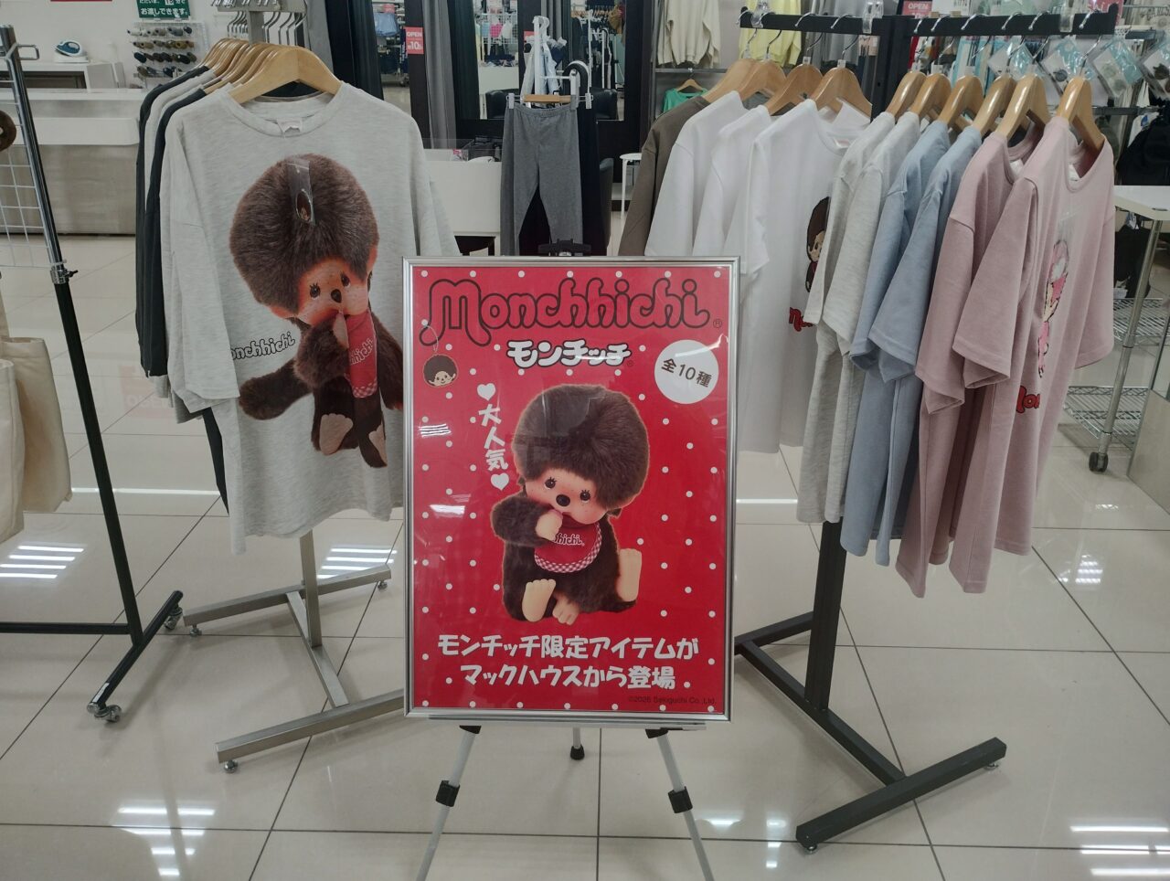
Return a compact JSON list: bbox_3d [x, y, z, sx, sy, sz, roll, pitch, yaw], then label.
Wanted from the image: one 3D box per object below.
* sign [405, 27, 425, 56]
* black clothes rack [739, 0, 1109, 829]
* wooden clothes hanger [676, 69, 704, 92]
[{"bbox_3d":[-1.247,-2.930,6.950,0.132,0.183,0.008,1,24,2],"label":"sign"},{"bbox_3d":[0.467,-0.042,1.733,0.500,1.375,0.770,-12,27,-25],"label":"black clothes rack"},{"bbox_3d":[0.808,-2.730,7.250,0.390,0.210,0.040,1,24,2],"label":"wooden clothes hanger"}]

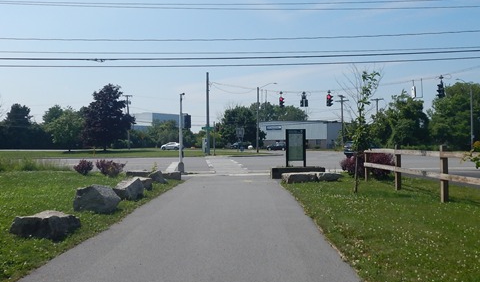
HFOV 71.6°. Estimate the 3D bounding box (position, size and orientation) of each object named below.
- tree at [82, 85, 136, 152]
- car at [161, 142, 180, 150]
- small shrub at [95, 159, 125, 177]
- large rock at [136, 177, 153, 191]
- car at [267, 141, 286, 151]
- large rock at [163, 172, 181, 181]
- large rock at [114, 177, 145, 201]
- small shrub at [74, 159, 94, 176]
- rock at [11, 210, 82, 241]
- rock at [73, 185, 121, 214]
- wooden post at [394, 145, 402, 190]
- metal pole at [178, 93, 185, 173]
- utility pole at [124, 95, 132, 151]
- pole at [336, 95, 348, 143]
[{"bbox_3d":[-23.800,-4.300,60.000,9.500,12.100,9.200,0,0,0],"label":"tree"},{"bbox_3d":[-14.242,1.265,69.500,4.500,1.470,1.800,0,0,2],"label":"car"},{"bbox_3d":[-5.660,1.200,14.600,1.280,0.760,1.150,0,0,0],"label":"small shrub"},{"bbox_3d":[-3.130,1.370,10.650,0.650,0.390,0.650,0,0,0],"label":"large rock"},{"bbox_3d":[7.627,1.222,66.800,4.400,1.520,1.800,0,0,0],"label":"car"},{"bbox_3d":[-2.869,1.462,14.000,0.800,0.310,0.550,0,0,0],"label":"large rock"},{"bbox_3d":[-2.980,1.270,9.000,0.780,0.550,0.880,0,0,0],"label":"large rock"},{"bbox_3d":[-7.170,1.215,15.300,0.920,0.740,0.880,0,0,0],"label":"small shrub"},{"bbox_3d":[-3.214,1.363,5.500,1.060,0.390,0.650,0,0,-14],"label":"rock"},{"bbox_3d":[-3.160,1.265,7.450,1.000,0.560,0.820,0,0,0],"label":"rock"},{"bbox_3d":[5.140,0.860,10.800,0.130,1.470,0.130,0,0,0],"label":"wooden post"},{"bbox_3d":[-2.971,-0.378,16.900,0.320,4.030,0.320,0,0,0],"label":"metal pole"},{"bbox_3d":[-22.900,-3.730,68.000,1.900,11.100,0.500,0,0,0],"label":"utility pole"},{"bbox_3d":[21.602,-3.796,70.000,2.600,11.600,0.600,0,0,0],"label":"pole"}]

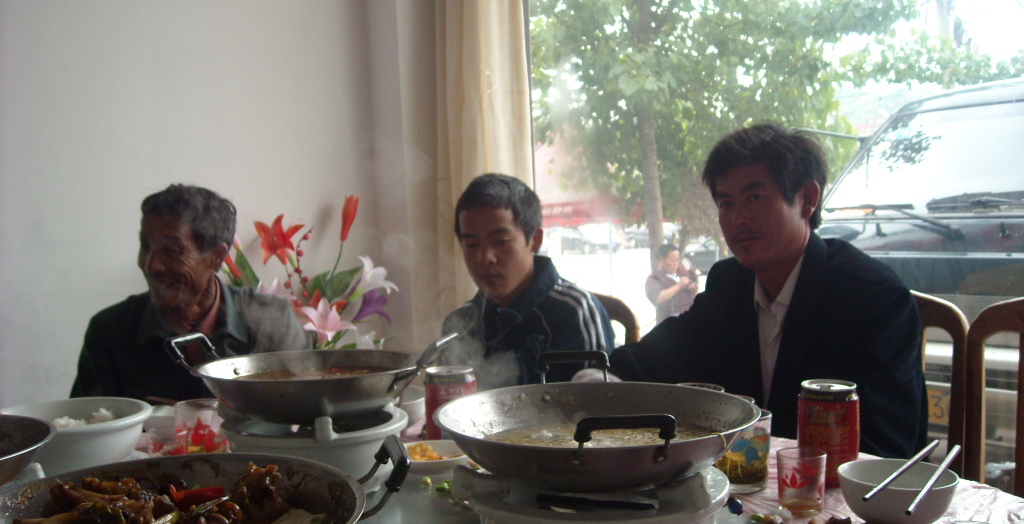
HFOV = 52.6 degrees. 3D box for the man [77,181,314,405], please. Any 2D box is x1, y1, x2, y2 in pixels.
[{"bbox_3d":[-0.532,0.435,1.704,0.520,1.129,0.740,-3,4,-12],"label":"man"}]

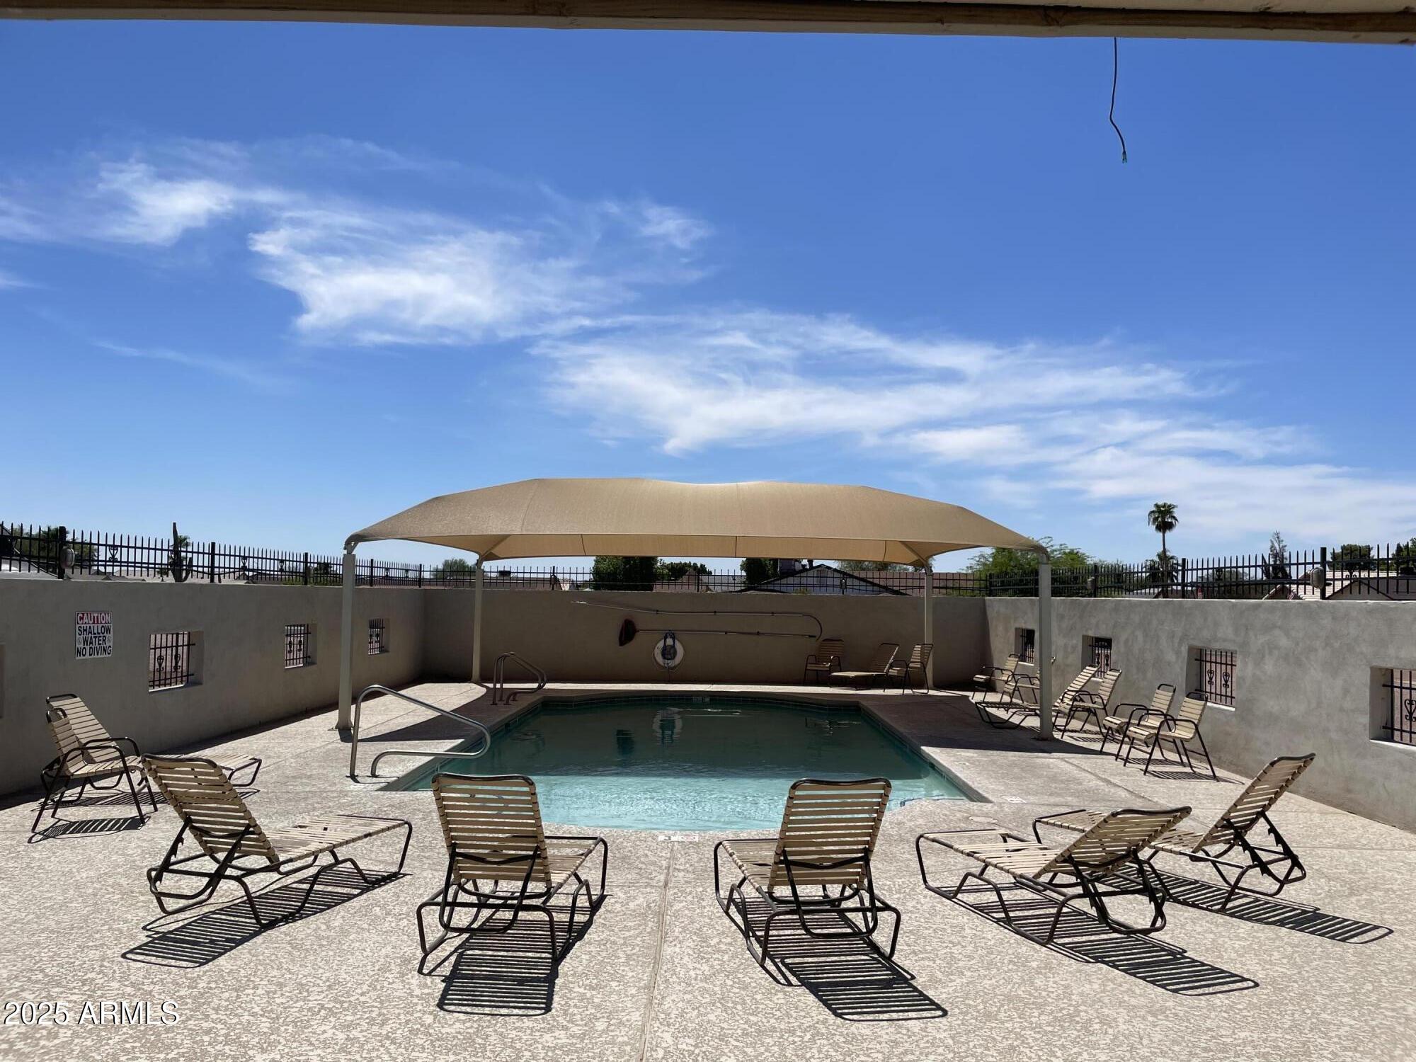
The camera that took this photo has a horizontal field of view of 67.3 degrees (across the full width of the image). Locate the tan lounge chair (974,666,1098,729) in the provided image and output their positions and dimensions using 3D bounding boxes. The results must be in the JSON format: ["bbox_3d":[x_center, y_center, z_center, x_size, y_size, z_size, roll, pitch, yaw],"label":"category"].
[{"bbox_3d":[4.682,2.344,15.145,1.610,0.899,0.670,1,-4,6],"label":"tan lounge chair"}]

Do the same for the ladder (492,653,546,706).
[{"bbox_3d":[-3.064,2.393,17.337,0.804,0.821,0.611,1,-4,0],"label":"ladder"}]

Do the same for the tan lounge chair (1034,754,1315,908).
[{"bbox_3d":[2.933,1.792,6.793,0.670,0.904,1.603,3,-4,-36],"label":"tan lounge chair"}]

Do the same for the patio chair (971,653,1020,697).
[{"bbox_3d":[5.170,2.611,18.977,0.752,0.858,0.575,1,-4,-2],"label":"patio chair"}]

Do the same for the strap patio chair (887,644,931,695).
[{"bbox_3d":[3.857,2.696,20.544,0.720,0.860,0.580,3,-4,-27],"label":"strap patio chair"}]

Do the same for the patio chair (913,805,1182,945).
[{"bbox_3d":[1.955,1.832,6.132,0.670,0.770,1.710,2,-4,-19],"label":"patio chair"}]

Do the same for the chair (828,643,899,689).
[{"bbox_3d":[3.094,2.717,21.237,1.630,0.870,0.660,4,-4,-37],"label":"chair"}]

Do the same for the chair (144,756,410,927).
[{"bbox_3d":[-2.472,1.667,6.213,0.670,0.905,1.602,0,-4,20],"label":"chair"}]

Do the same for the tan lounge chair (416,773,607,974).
[{"bbox_3d":[-0.997,1.651,5.731,0.670,0.926,1.574,1,-4,5],"label":"tan lounge chair"}]

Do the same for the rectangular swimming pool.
[{"bbox_3d":[-0.172,3.266,13.984,5.502,1.200,11.693,1,-3,1],"label":"rectangular swimming pool"}]

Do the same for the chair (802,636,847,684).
[{"bbox_3d":[2.388,2.673,21.666,0.575,0.858,0.752,-2,-4,36],"label":"chair"}]

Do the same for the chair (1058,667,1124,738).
[{"bbox_3d":[5.063,2.329,14.318,0.770,0.870,0.580,1,-3,-2],"label":"chair"}]

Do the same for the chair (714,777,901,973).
[{"bbox_3d":[0.499,1.673,5.748,0.670,0.933,1.562,2,-4,-9],"label":"chair"}]

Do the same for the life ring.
[{"bbox_3d":[-0.807,2.444,21.860,0.630,0.720,0.120,1,-3,1],"label":"life ring"}]

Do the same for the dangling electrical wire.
[{"bbox_3d":[0.679,-0.713,1.758,0.030,0.214,0.030,1,-3,1],"label":"dangling electrical wire"}]

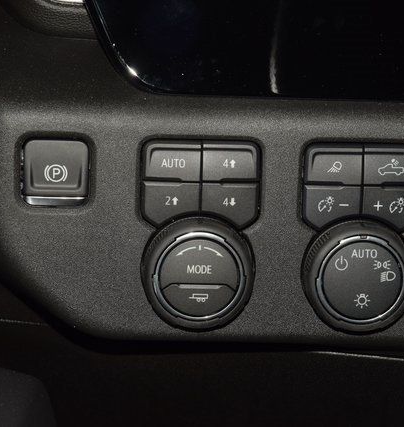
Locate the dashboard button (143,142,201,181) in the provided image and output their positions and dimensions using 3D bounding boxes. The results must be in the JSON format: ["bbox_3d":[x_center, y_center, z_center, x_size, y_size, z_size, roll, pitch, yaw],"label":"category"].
[{"bbox_3d":[-0.011,-0.021,0.742,0.022,0.015,0.008,1,10,-1],"label":"dashboard button"}]

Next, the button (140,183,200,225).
[{"bbox_3d":[-0.012,-0.004,0.745,0.022,0.017,0.008,1,10,-1],"label":"button"}]

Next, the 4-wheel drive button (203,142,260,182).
[{"bbox_3d":[0.011,-0.021,0.743,0.022,0.015,0.008,1,10,-1],"label":"4-wheel drive button"}]

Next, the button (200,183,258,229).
[{"bbox_3d":[0.011,-0.004,0.746,0.022,0.018,0.008,1,10,-1],"label":"button"}]

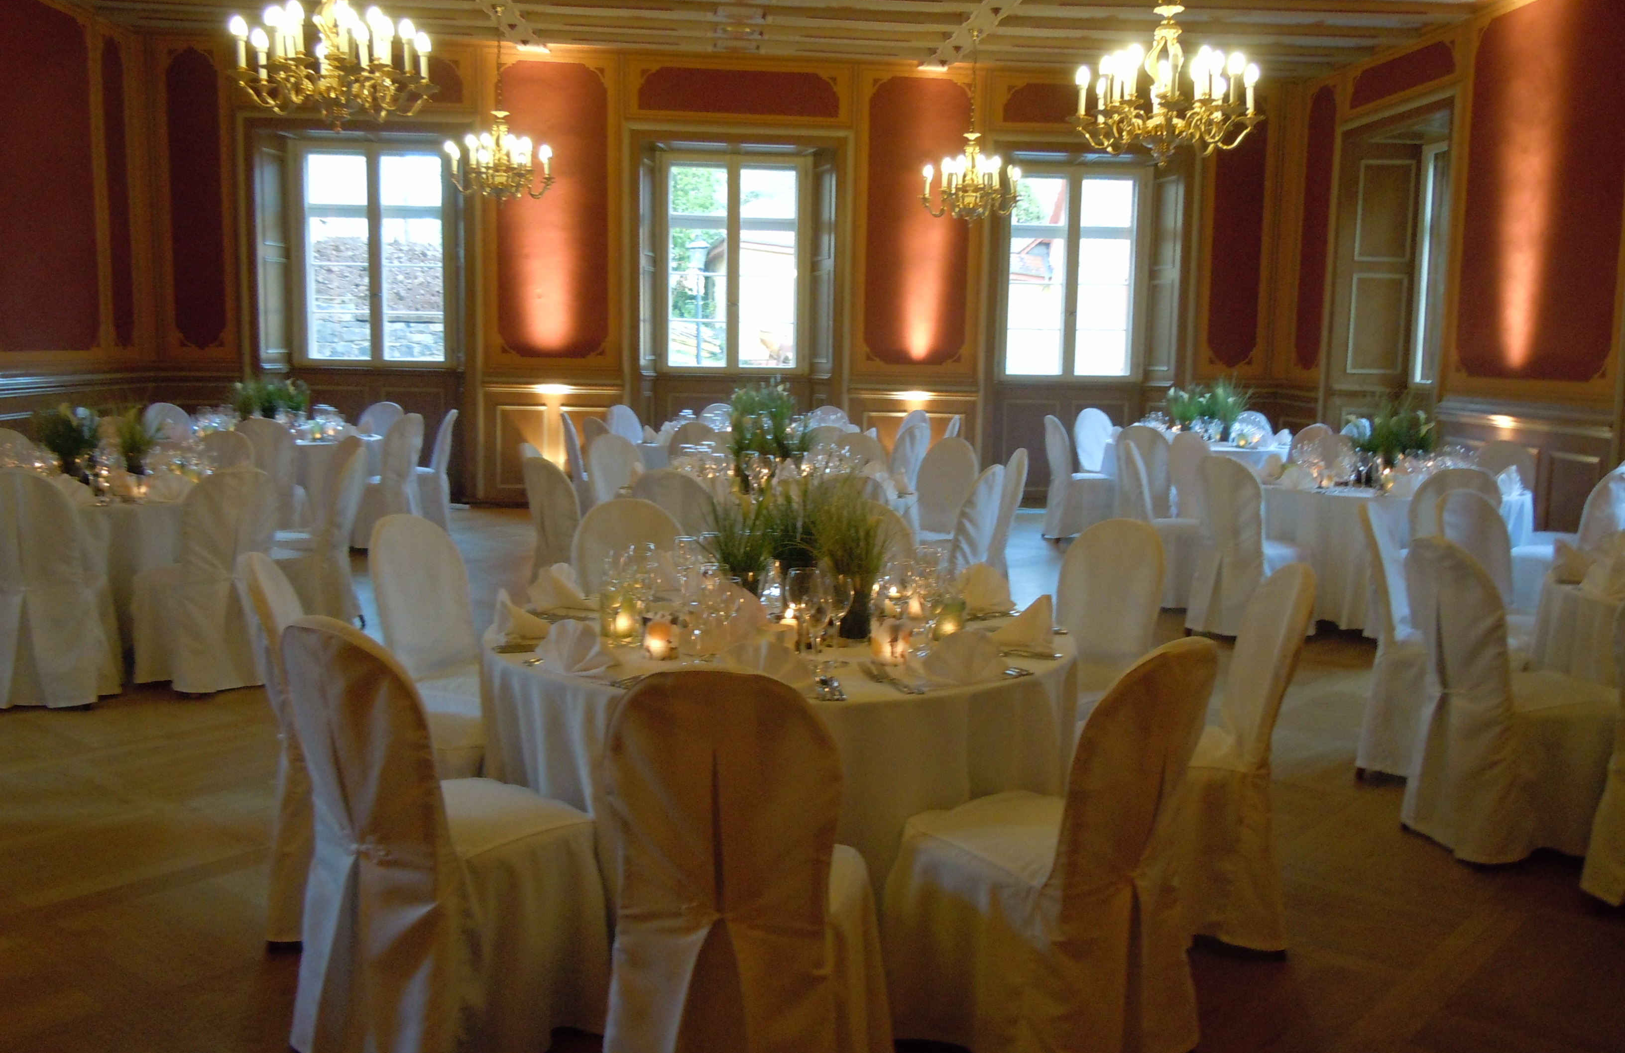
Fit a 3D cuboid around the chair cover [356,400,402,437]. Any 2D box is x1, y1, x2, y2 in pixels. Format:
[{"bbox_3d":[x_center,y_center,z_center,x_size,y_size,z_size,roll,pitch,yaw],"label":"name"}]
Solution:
[{"bbox_3d":[-3.509,-0.494,11.117,0.420,0.949,0.540,3,8,18],"label":"chair cover"}]

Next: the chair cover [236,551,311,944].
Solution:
[{"bbox_3d":[-1.117,0.531,3.457,0.540,0.949,0.420,0,7,-5],"label":"chair cover"}]

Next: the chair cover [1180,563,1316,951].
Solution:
[{"bbox_3d":[0.954,0.578,3.688,0.553,0.964,0.431,2,7,5],"label":"chair cover"}]

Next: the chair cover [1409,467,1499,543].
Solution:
[{"bbox_3d":[3.240,0.159,7.264,0.450,0.970,0.540,3,8,14],"label":"chair cover"}]

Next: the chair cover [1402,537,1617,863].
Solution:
[{"bbox_3d":[2.173,0.502,4.382,0.570,0.965,0.480,-2,8,-21],"label":"chair cover"}]

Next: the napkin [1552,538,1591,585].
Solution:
[{"bbox_3d":[2.603,0.125,4.798,0.125,0.125,0.180,4,8,22],"label":"napkin"}]

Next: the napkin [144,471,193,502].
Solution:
[{"bbox_3d":[-3.007,-0.194,6.589,0.200,0.130,0.145,-3,8,-28],"label":"napkin"}]

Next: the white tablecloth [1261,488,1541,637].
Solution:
[{"bbox_3d":[3.343,0.133,8.306,1.630,0.750,1.630,1,7,0],"label":"white tablecloth"}]

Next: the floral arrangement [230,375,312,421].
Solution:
[{"bbox_3d":[-4.034,-0.888,10.484,0.540,0.450,0.440,1,8,0],"label":"floral arrangement"}]

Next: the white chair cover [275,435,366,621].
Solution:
[{"bbox_3d":[-2.529,0.085,7.096,0.553,0.964,0.431,0,7,-6],"label":"white chair cover"}]

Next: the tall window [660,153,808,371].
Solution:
[{"bbox_3d":[-0.714,-2.408,12.898,1.380,1.940,0.140,0,8,-6],"label":"tall window"}]

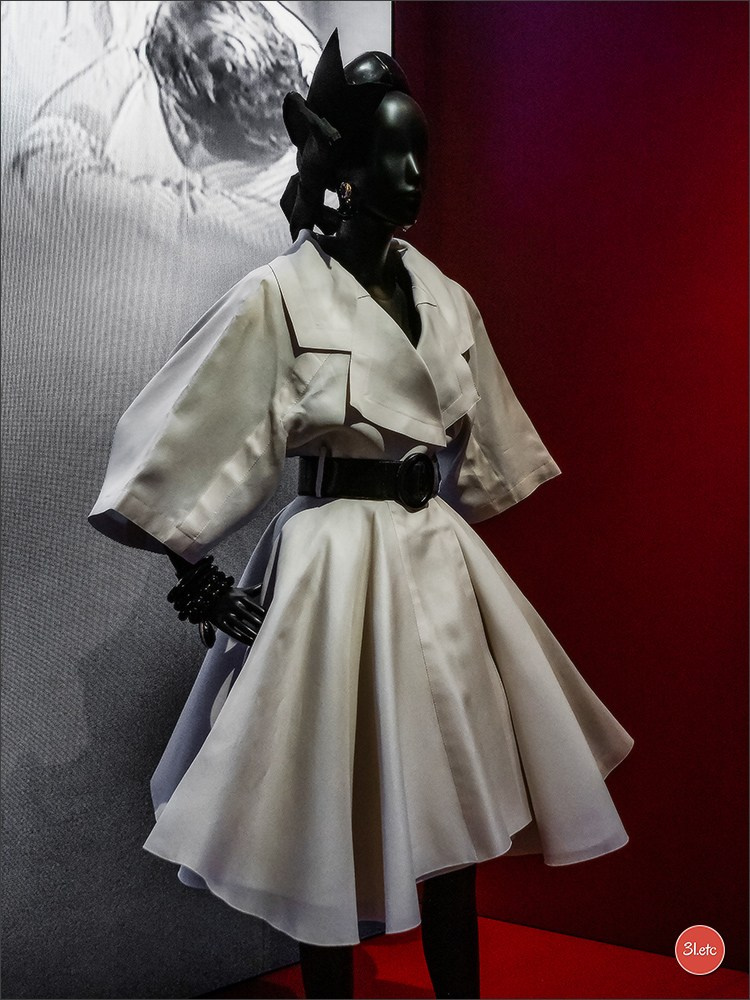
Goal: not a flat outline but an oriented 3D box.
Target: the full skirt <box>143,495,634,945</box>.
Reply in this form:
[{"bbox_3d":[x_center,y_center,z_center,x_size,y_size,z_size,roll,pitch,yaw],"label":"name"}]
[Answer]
[{"bbox_3d":[0.000,0.252,1.780,0.710,0.570,0.760,4,6,44],"label":"full skirt"}]

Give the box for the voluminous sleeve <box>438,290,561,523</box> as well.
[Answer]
[{"bbox_3d":[0.181,-0.168,1.929,0.260,0.425,0.270,4,6,44],"label":"voluminous sleeve"}]

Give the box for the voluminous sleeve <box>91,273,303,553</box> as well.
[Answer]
[{"bbox_3d":[-0.255,-0.138,1.537,0.280,0.425,0.280,4,6,44],"label":"voluminous sleeve"}]

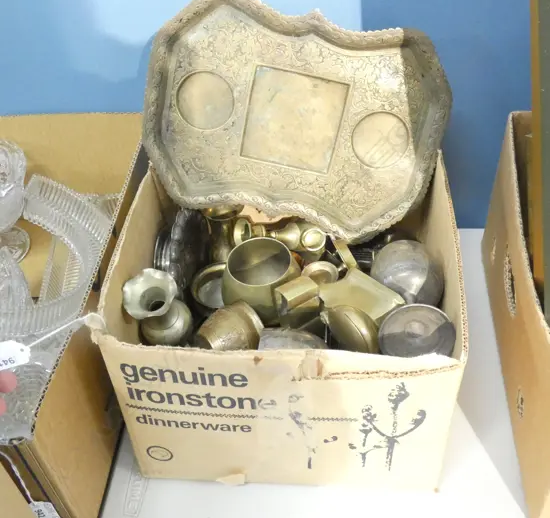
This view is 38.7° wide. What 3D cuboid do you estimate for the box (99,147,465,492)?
[{"bbox_3d":[0.019,0.071,0.923,0.348,0.257,0.284,1,46,5],"label":"box"}]

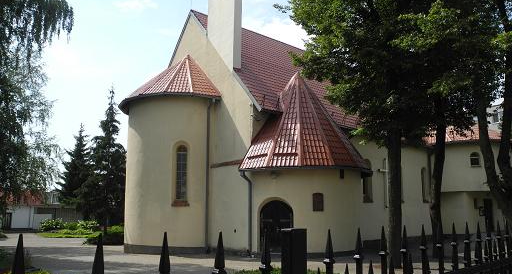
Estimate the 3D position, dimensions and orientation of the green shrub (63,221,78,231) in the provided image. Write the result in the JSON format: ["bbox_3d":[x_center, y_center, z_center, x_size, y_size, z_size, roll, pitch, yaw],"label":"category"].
[{"bbox_3d":[-15.189,7.328,33.909,1.339,0.881,1.365,0,-9,0],"label":"green shrub"}]

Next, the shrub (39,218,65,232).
[{"bbox_3d":[-16.757,7.188,33.932,2.176,1.163,1.890,0,-9,0],"label":"shrub"}]

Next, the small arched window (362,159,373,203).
[{"bbox_3d":[6.195,2.473,23.112,0.945,2.445,0.263,9,-13,-43],"label":"small arched window"}]

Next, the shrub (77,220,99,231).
[{"bbox_3d":[-13.593,7.139,33.408,1.813,1.027,1.575,0,-9,0],"label":"shrub"}]

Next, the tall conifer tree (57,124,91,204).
[{"bbox_3d":[-16.249,3.511,38.798,4.725,9.735,4.725,0,-9,0],"label":"tall conifer tree"}]

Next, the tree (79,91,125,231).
[{"bbox_3d":[-11.305,1.635,31.657,4.515,11.209,4.515,0,-9,0],"label":"tree"}]

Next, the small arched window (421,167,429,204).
[{"bbox_3d":[11.453,3.269,27.981,0.997,2.419,0.263,9,-13,-43],"label":"small arched window"}]

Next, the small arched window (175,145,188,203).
[{"bbox_3d":[-3.095,1.504,17.205,0.609,2.325,0.210,1,-9,-6],"label":"small arched window"}]

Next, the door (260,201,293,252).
[{"bbox_3d":[0.824,3.608,16.645,1.522,2.006,0.158,-4,-10,24],"label":"door"}]

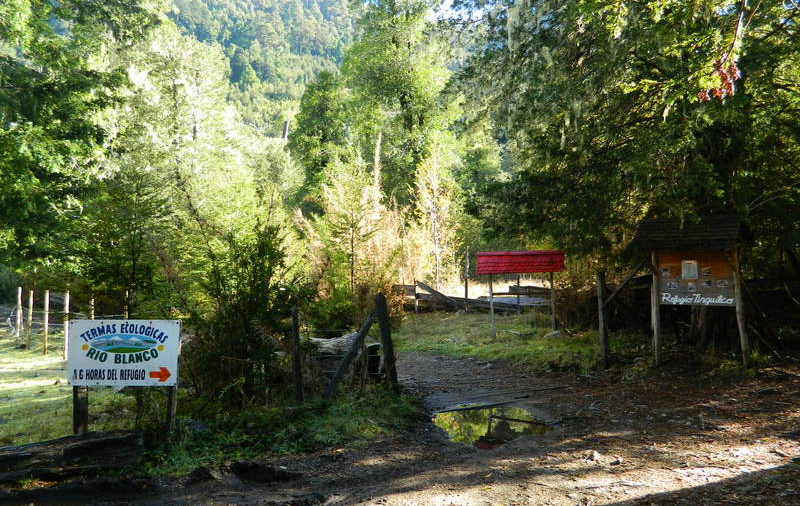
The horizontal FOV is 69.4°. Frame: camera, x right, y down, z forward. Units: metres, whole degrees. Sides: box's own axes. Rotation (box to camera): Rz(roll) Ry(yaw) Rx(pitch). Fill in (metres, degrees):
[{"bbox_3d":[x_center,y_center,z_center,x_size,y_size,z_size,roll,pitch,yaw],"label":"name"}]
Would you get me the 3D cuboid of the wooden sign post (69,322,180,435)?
[{"bbox_3d":[-2.968,1.343,6.237,1.220,1.233,0.140,-1,-3,2],"label":"wooden sign post"}]

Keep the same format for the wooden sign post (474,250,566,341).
[{"bbox_3d":[3.287,1.093,15.569,2.400,2.299,0.750,0,-4,-12],"label":"wooden sign post"}]

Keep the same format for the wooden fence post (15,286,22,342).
[{"bbox_3d":[-9.396,1.495,14.241,0.090,1.362,0.090,0,-3,0],"label":"wooden fence post"}]

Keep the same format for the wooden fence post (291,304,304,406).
[{"bbox_3d":[-1.480,1.469,8.342,0.115,1.391,0.115,-4,-3,0],"label":"wooden fence post"}]

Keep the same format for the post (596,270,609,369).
[{"bbox_3d":[3.879,1.277,11.056,0.150,1.885,0.150,-1,-3,0],"label":"post"}]

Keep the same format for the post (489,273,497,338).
[{"bbox_3d":[2.399,1.391,15.051,0.130,1.715,0.130,-3,-3,0],"label":"post"}]

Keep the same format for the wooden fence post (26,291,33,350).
[{"bbox_3d":[-8.473,1.528,13.241,0.090,1.357,0.090,0,-3,0],"label":"wooden fence post"}]

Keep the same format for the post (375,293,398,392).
[{"bbox_3d":[-0.200,1.401,9.046,0.170,1.545,0.170,-8,-3,0],"label":"post"}]

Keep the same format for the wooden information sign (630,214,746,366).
[{"bbox_3d":[4.760,0.606,9.600,1.650,2.450,0.950,-1,-3,21],"label":"wooden information sign"}]

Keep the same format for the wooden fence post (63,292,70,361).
[{"bbox_3d":[-6.837,1.489,11.842,0.090,1.396,0.090,0,-3,0],"label":"wooden fence post"}]

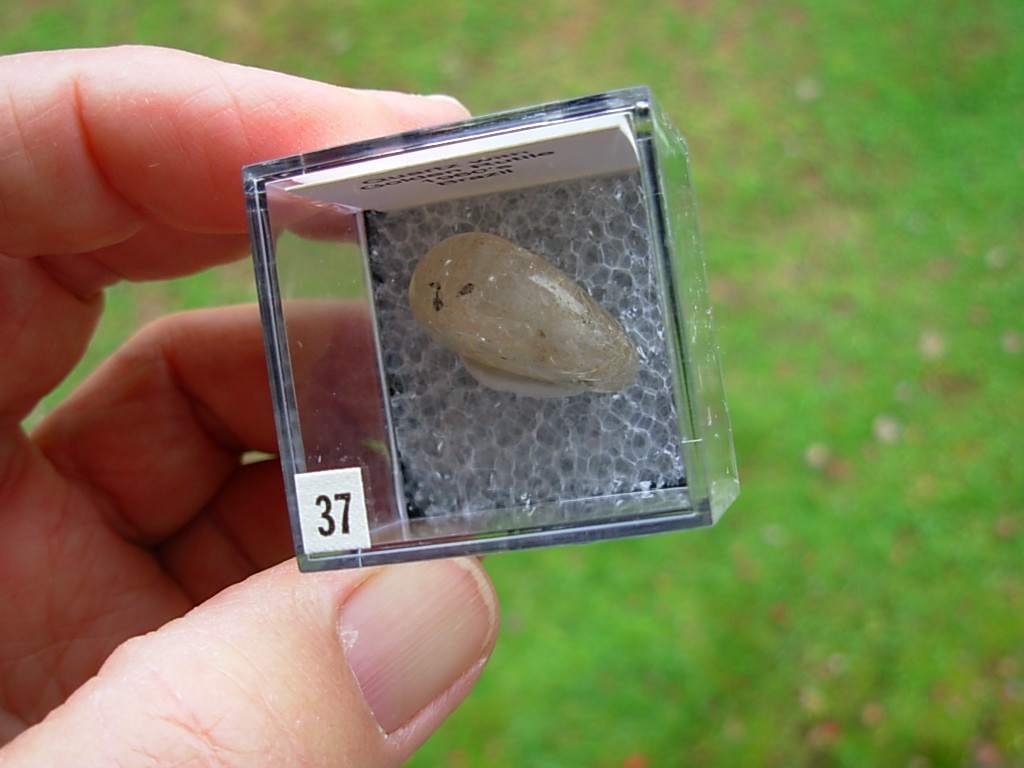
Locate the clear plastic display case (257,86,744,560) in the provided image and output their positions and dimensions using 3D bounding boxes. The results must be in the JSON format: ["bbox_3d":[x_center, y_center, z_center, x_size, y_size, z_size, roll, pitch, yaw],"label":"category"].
[{"bbox_3d":[0.000,-0.004,0.104,0.035,0.025,0.035,-8,89,16],"label":"clear plastic display case"}]

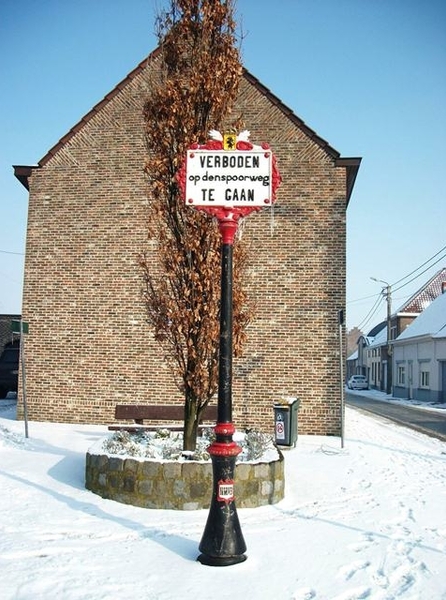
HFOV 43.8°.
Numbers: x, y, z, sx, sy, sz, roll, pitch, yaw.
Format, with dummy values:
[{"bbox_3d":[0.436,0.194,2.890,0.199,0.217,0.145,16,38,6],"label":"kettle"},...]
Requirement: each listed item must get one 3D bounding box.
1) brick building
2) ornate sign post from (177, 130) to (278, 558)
[{"bbox_3d":[-0.381,-1.256,16.274,7.600,8.750,9.000,1,-6,7],"label":"brick building"},{"bbox_3d":[0.025,0.282,4.237,0.800,3.270,0.370,1,-6,3],"label":"ornate sign post"}]

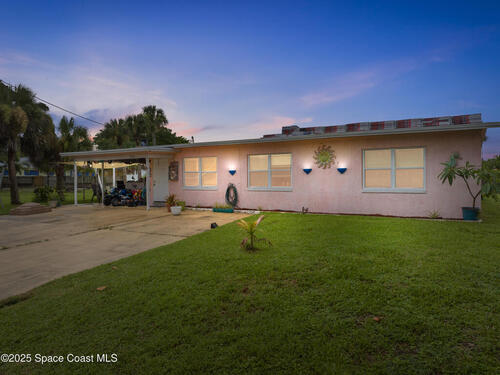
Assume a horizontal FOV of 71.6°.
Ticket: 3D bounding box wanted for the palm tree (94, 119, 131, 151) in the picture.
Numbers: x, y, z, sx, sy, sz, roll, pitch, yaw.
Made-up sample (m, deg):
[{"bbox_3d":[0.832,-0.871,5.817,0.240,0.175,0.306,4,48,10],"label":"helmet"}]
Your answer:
[{"bbox_3d":[-12.700,-2.860,32.000,3.200,7.000,3.200,0,1,0],"label":"palm tree"}]

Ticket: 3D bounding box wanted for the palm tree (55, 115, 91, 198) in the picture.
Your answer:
[{"bbox_3d":[-11.960,-2.000,23.500,2.600,5.600,2.600,0,1,0],"label":"palm tree"}]

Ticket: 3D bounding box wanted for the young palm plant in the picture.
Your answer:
[{"bbox_3d":[0.097,0.792,6.100,0.600,0.630,0.570,0,1,0],"label":"young palm plant"}]

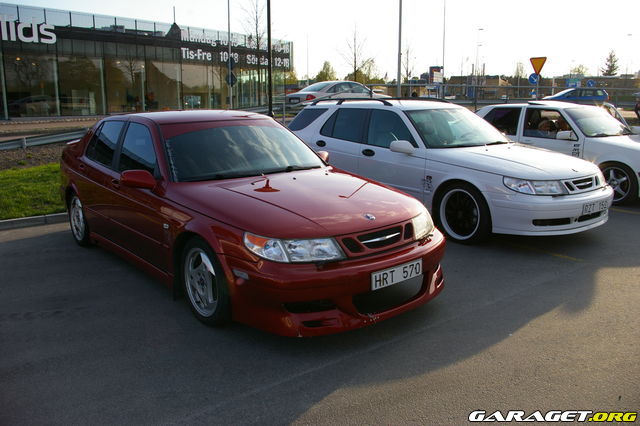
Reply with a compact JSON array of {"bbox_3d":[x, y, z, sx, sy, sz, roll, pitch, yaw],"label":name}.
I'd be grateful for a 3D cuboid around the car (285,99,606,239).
[{"bbox_3d":[1.455,-0.781,7.287,1.830,1.480,4.820,-10,16,-35],"label":"car"}]

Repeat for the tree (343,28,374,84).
[{"bbox_3d":[2.430,-9.600,35.600,2.100,5.700,2.100,-1,13,0],"label":"tree"}]

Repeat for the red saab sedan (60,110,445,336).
[{"bbox_3d":[-1.050,-0.260,5.247,1.830,1.430,4.800,-11,16,-40],"label":"red saab sedan"}]

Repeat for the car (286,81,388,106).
[{"bbox_3d":[0.926,-4.265,20.197,4.750,1.450,1.820,-11,16,-39],"label":"car"}]

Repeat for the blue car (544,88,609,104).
[{"bbox_3d":[15.048,-6.698,31.911,4.250,1.460,1.750,-1,13,0],"label":"blue car"}]

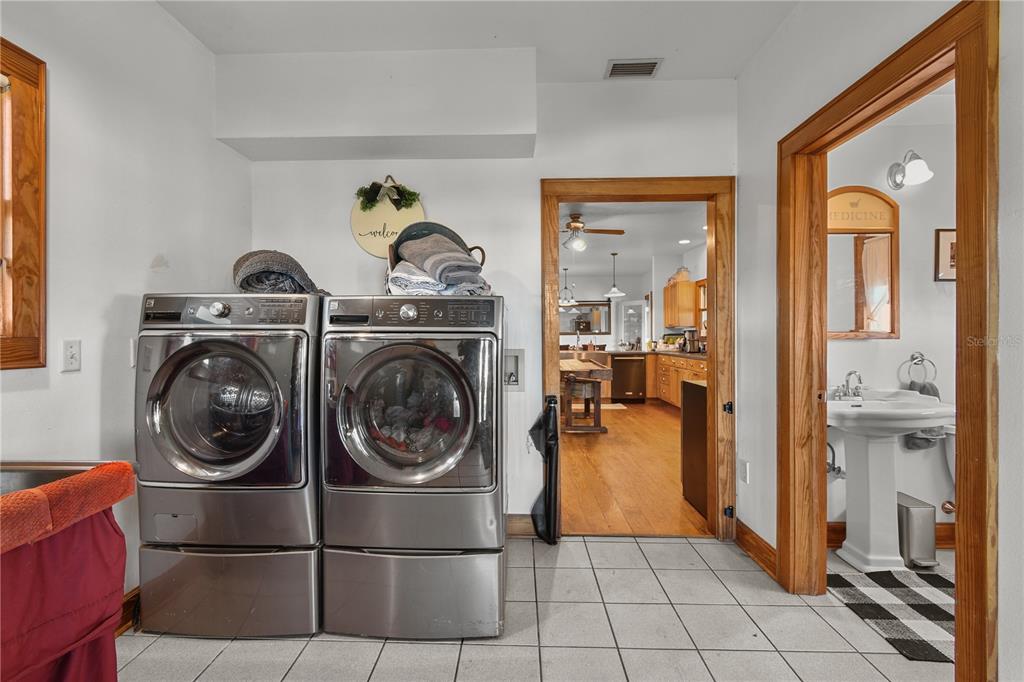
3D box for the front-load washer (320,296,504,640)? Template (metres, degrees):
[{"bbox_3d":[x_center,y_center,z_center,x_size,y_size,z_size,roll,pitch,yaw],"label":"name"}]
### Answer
[{"bbox_3d":[-0.390,0.508,2.113,0.735,1.380,0.800,0,0,1],"label":"front-load washer"}]

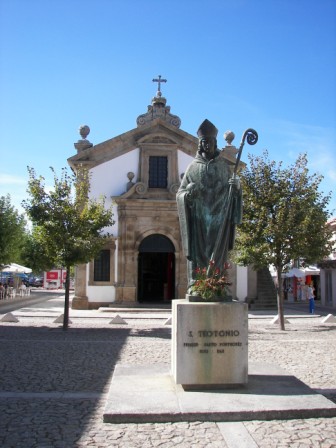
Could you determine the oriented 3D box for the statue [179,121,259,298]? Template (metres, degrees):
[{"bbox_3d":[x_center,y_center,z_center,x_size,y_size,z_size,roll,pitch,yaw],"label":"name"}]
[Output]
[{"bbox_3d":[0.717,-0.221,6.723,1.193,2.658,0.800,1,-6,-3],"label":"statue"}]

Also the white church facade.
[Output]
[{"bbox_3d":[-0.426,-1.391,23.742,8.485,11.015,3.500,1,-6,-3],"label":"white church facade"}]

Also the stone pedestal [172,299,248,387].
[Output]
[{"bbox_3d":[0.553,1.603,6.501,0.930,1.017,0.918,1,-6,-3],"label":"stone pedestal"}]

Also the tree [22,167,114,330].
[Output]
[{"bbox_3d":[-2.943,0.667,13.797,2.613,4.826,2.613,1,-6,-3],"label":"tree"}]

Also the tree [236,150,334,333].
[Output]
[{"bbox_3d":[3.543,0.435,14.317,2.883,5.513,2.883,1,-6,-3],"label":"tree"}]

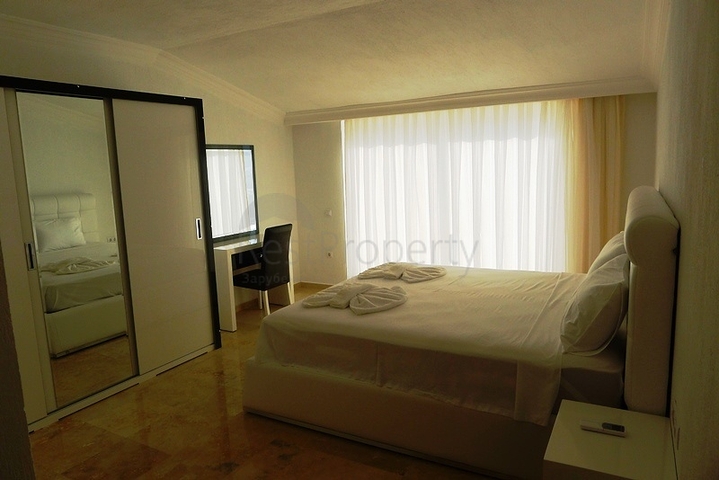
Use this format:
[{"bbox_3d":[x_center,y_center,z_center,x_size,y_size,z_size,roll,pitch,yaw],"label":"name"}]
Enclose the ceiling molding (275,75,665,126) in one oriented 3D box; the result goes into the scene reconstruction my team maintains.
[{"bbox_3d":[0.749,-1.351,4.797,3.800,0.140,0.140,2,9,29],"label":"ceiling molding"}]

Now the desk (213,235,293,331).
[{"bbox_3d":[-1.135,0.407,4.998,0.397,0.783,0.993,2,9,27],"label":"desk"}]

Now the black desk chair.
[{"bbox_3d":[-0.997,0.329,4.897,0.569,0.956,0.467,2,9,27],"label":"black desk chair"}]

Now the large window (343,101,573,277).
[{"bbox_3d":[0.928,-0.340,5.137,2.475,2.044,0.117,2,9,27],"label":"large window"}]

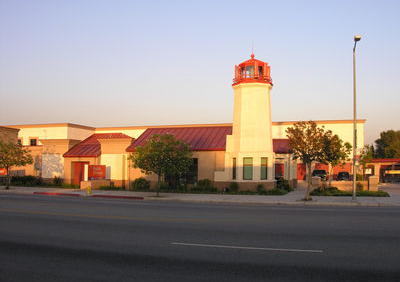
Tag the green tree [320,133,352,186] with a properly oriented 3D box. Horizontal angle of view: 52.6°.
[{"bbox_3d":[9.336,1.593,27.656,2.300,4.200,2.200,-1,-4,19],"label":"green tree"}]

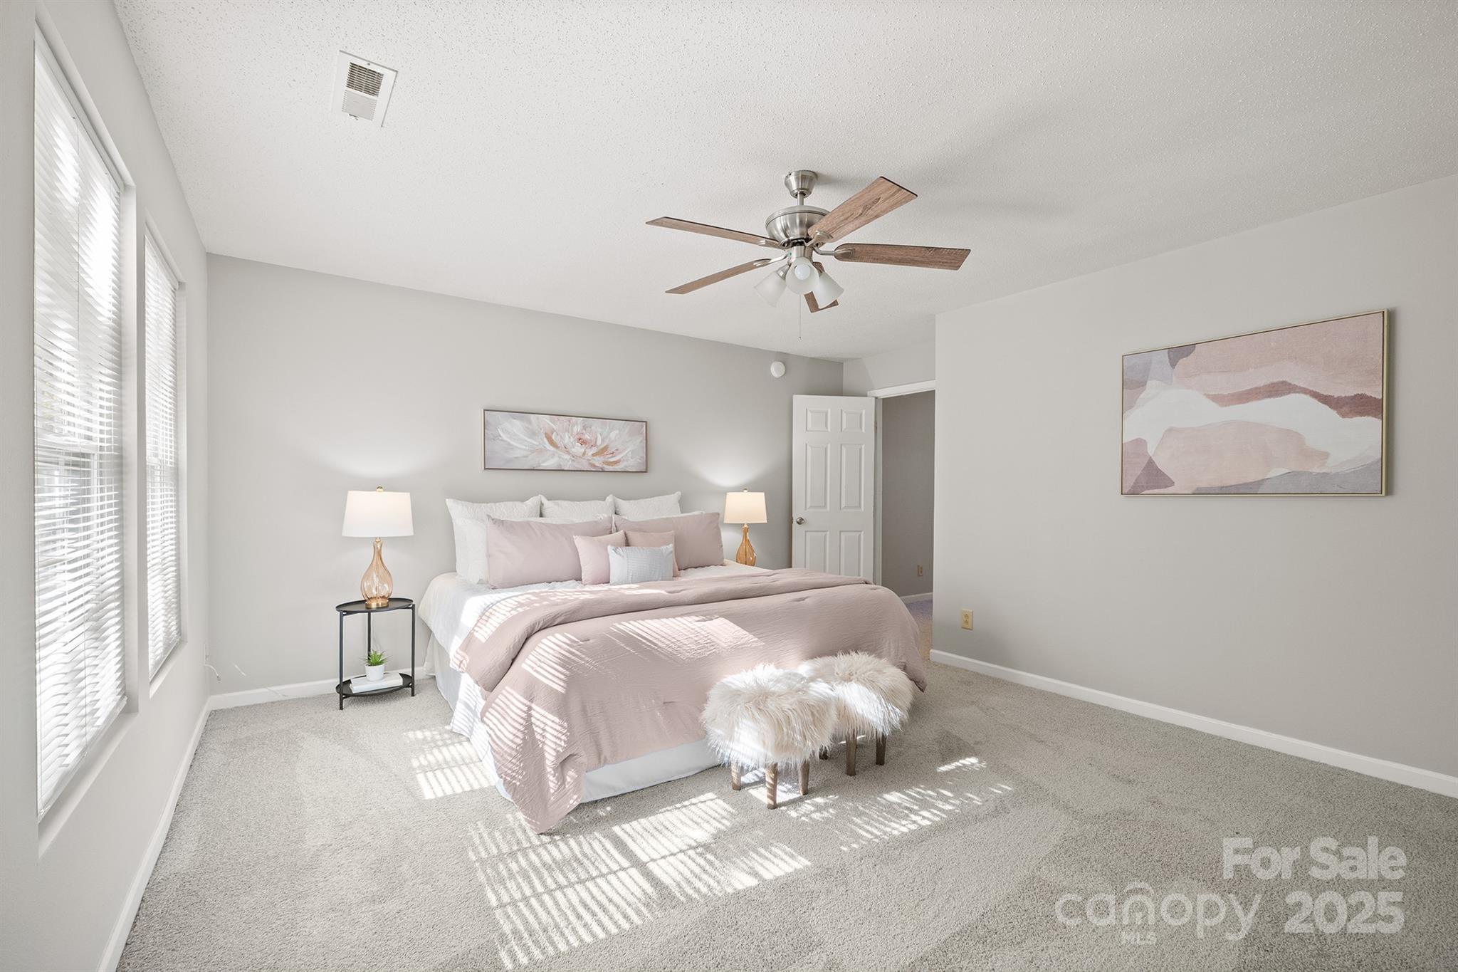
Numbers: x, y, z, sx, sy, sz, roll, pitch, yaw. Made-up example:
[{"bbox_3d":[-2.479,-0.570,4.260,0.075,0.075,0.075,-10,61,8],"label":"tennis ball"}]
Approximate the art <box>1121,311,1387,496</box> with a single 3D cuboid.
[{"bbox_3d":[2.449,-0.342,2.938,0.035,0.780,1.000,0,0,-36],"label":"art"}]

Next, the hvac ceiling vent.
[{"bbox_3d":[-1.142,-1.219,1.896,0.147,0.025,0.345,0,0,-36],"label":"hvac ceiling vent"}]

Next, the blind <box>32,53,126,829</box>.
[{"bbox_3d":[-1.505,-0.105,1.392,0.050,1.480,0.810,0,0,-36],"label":"blind"}]

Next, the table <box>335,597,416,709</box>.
[{"bbox_3d":[-2.026,0.942,3.489,0.410,0.540,0.410,0,0,-36],"label":"table"}]

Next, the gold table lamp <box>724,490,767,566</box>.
[{"bbox_3d":[0.137,0.364,5.014,0.352,0.684,0.352,0,0,0],"label":"gold table lamp"}]

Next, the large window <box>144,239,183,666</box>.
[{"bbox_3d":[-2.101,-0.087,2.208,0.080,1.500,0.840,0,0,-36],"label":"large window"}]

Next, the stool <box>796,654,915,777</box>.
[{"bbox_3d":[0.542,0.988,2.718,0.480,0.470,0.480,0,0,0],"label":"stool"}]

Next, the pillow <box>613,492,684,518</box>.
[{"bbox_3d":[-0.619,0.323,4.565,0.580,0.520,0.180,0,-15,-36],"label":"pillow"}]

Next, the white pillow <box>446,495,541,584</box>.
[{"bbox_3d":[-1.509,0.339,3.932,0.600,0.540,0.180,0,-15,-36],"label":"white pillow"}]

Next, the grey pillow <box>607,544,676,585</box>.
[{"bbox_3d":[-0.561,0.496,3.951,0.470,0.270,0.130,0,-18,-36],"label":"grey pillow"}]

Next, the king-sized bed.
[{"bbox_3d":[-0.475,0.903,3.558,2.120,0.620,2.090,0,0,-36],"label":"king-sized bed"}]

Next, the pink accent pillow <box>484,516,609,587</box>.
[{"bbox_3d":[-1.087,0.384,3.771,0.810,0.440,0.180,0,-17,-36],"label":"pink accent pillow"}]

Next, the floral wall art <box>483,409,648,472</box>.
[{"bbox_3d":[-1.129,-0.301,4.392,1.220,0.405,0.035,0,0,-36],"label":"floral wall art"}]

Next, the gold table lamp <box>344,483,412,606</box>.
[{"bbox_3d":[-2.018,0.348,3.491,0.352,0.684,0.352,0,0,-36],"label":"gold table lamp"}]

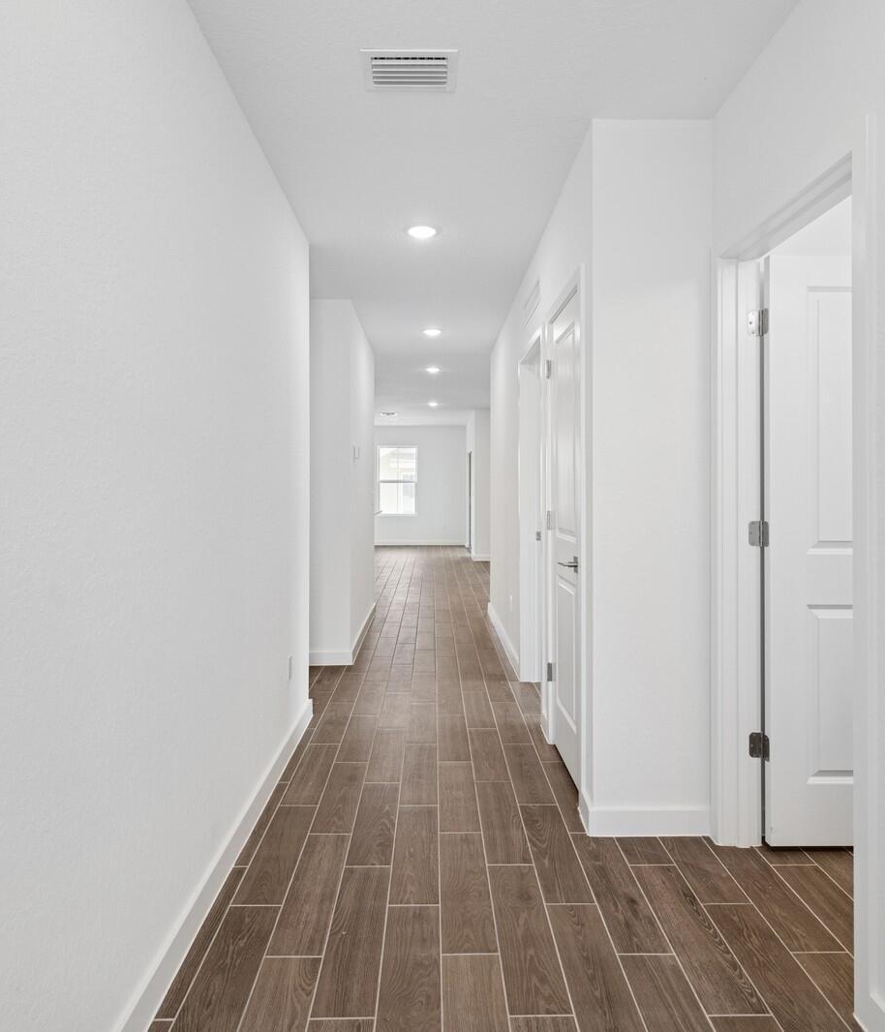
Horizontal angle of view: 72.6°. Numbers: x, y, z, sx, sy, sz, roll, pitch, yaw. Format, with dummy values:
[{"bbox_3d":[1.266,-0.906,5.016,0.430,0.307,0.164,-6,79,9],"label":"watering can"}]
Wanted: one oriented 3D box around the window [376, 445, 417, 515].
[{"bbox_3d":[-0.957,-0.753,12.700,0.860,1.470,0.100,0,1,-1],"label":"window"}]

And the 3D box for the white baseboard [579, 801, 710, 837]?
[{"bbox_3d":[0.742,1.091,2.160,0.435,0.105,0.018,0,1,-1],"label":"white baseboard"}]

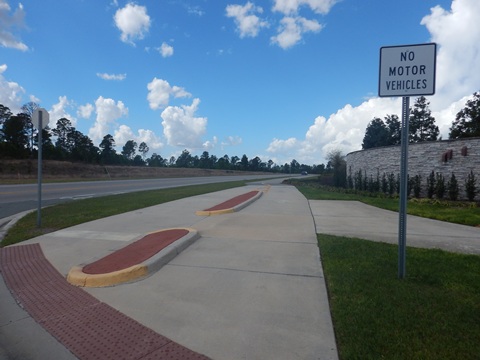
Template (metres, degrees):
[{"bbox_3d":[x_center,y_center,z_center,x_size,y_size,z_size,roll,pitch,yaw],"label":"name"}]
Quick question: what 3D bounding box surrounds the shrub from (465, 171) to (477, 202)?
[{"bbox_3d":[12.901,0.328,18.586,0.600,1.680,0.600,2,1,17],"label":"shrub"}]

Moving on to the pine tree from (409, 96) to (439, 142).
[{"bbox_3d":[17.496,-3.432,32.075,3.600,9.100,3.600,2,1,17],"label":"pine tree"}]

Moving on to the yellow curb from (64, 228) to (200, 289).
[{"bbox_3d":[-1.372,1.057,5.190,0.794,0.135,3.308,1,1,7],"label":"yellow curb"}]

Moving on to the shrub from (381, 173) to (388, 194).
[{"bbox_3d":[11.192,0.264,25.686,0.520,1.650,0.520,2,1,17],"label":"shrub"}]

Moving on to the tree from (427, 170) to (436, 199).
[{"bbox_3d":[12.046,0.281,20.886,0.530,1.750,0.530,2,1,17],"label":"tree"}]

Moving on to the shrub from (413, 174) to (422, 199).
[{"bbox_3d":[11.764,0.412,21.987,0.530,1.570,0.530,2,1,17],"label":"shrub"}]

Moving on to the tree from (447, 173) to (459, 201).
[{"bbox_3d":[12.405,0.392,19.387,0.580,1.630,0.580,2,1,17],"label":"tree"}]

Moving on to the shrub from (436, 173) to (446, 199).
[{"bbox_3d":[12.369,0.347,20.387,0.560,1.600,0.560,2,1,17],"label":"shrub"}]

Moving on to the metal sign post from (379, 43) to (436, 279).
[{"bbox_3d":[1.957,-0.205,3.960,0.610,2.770,0.070,1,1,13],"label":"metal sign post"}]

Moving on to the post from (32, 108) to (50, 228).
[{"bbox_3d":[-4.380,-0.264,7.300,0.457,2.600,0.070,2,1,14],"label":"post"}]

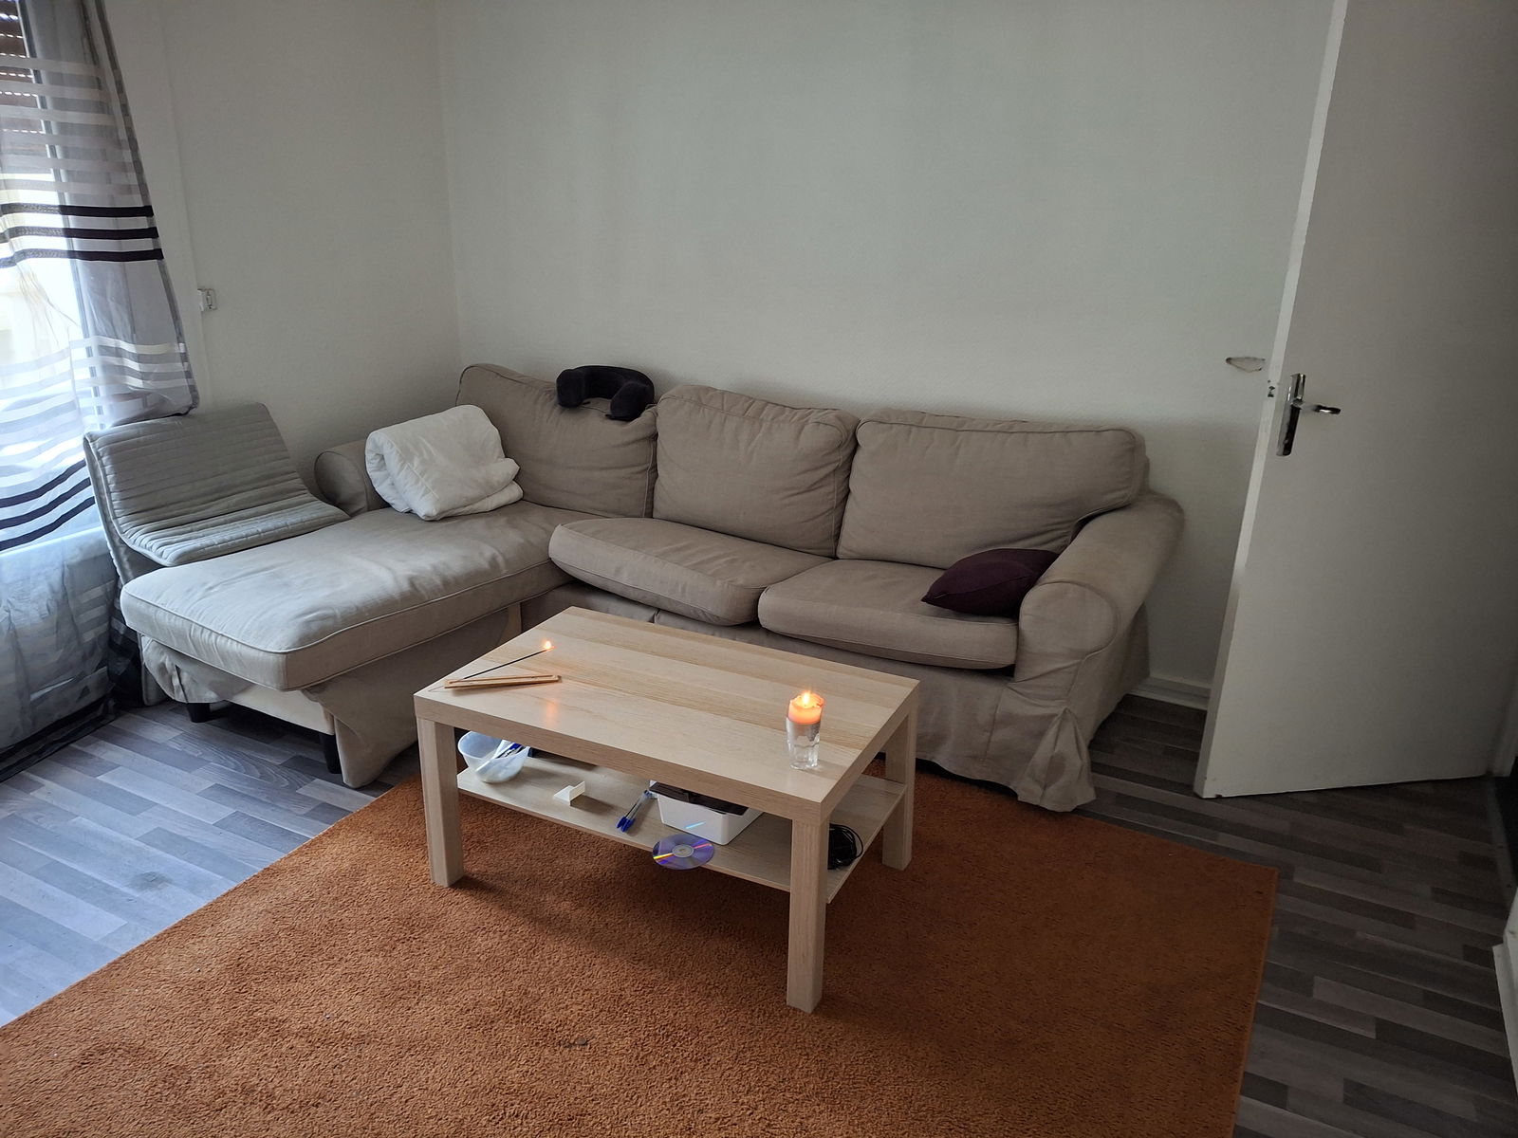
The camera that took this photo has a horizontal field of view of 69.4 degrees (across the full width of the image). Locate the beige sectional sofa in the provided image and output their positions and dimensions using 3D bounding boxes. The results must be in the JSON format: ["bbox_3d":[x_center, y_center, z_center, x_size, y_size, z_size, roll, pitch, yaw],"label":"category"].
[{"bbox_3d":[-0.337,0.012,3.045,2.560,0.850,1.635,11,22,27],"label":"beige sectional sofa"}]

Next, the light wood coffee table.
[{"bbox_3d":[-0.182,0.458,2.364,0.900,0.450,0.550,10,21,24],"label":"light wood coffee table"}]

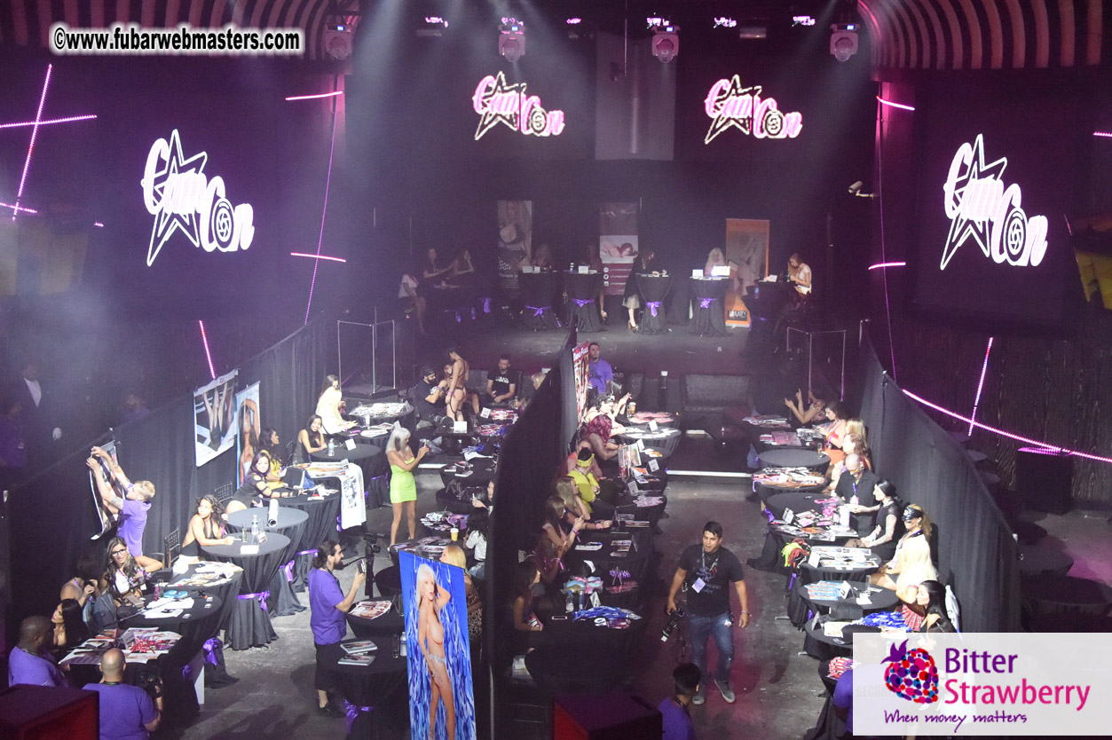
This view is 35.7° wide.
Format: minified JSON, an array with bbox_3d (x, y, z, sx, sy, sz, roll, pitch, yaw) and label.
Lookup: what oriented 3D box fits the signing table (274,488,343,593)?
[{"bbox_3d":[-3.026,2.022,20.695,0.930,1.075,0.930,0,10,0],"label":"signing table"}]

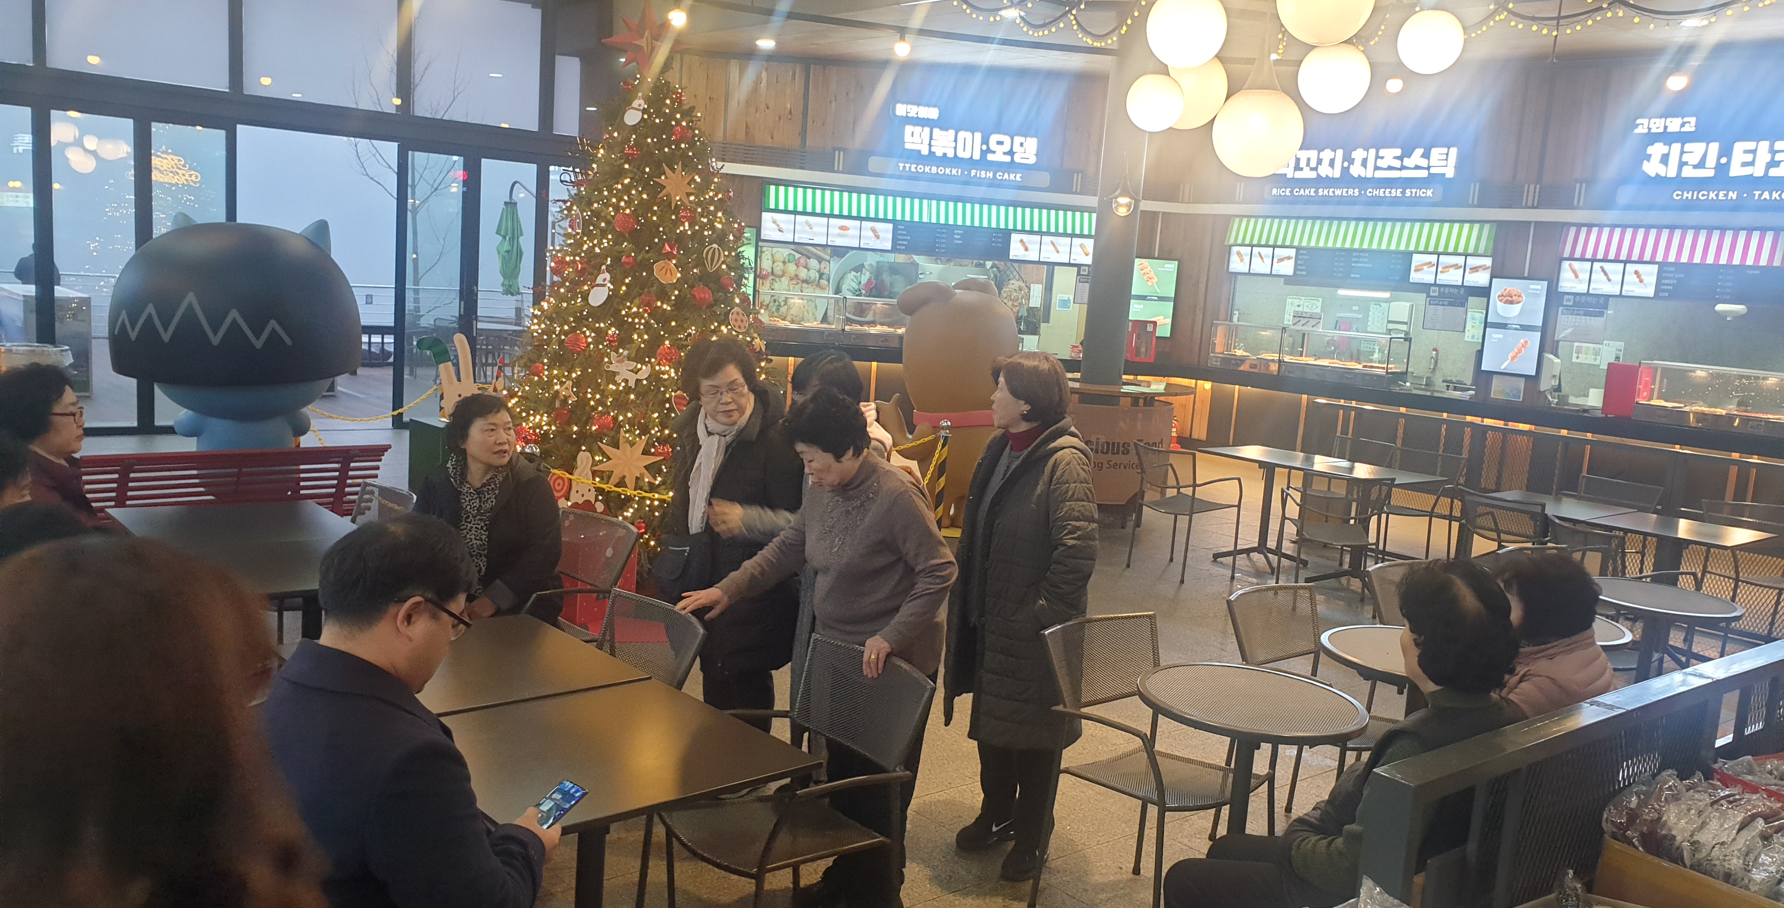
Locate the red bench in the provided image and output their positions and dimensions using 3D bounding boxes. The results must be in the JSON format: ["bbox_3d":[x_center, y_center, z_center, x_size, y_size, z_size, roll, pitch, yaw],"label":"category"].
[{"bbox_3d":[-3.303,0.327,6.643,1.382,0.790,0.680,-3,10,-42],"label":"red bench"}]

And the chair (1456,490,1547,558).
[{"bbox_3d":[3.391,0.610,7.349,0.570,0.820,0.560,-2,10,-38],"label":"chair"}]

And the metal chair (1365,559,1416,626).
[{"bbox_3d":[2.091,0.864,5.034,0.550,0.835,0.560,-3,10,-40],"label":"metal chair"}]

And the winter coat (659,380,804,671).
[{"bbox_3d":[-0.493,0.234,4.178,0.500,0.890,0.350,5,8,3],"label":"winter coat"}]

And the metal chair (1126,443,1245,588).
[{"bbox_3d":[1.856,0.354,8.547,0.560,0.835,0.550,-3,10,-40],"label":"metal chair"}]

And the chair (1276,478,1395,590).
[{"bbox_3d":[2.592,0.487,7.835,0.560,0.820,0.570,5,8,6],"label":"chair"}]

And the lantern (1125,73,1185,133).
[{"bbox_3d":[1.326,-1.768,6.750,0.295,0.290,0.295,4,8,0],"label":"lantern"}]

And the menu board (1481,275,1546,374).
[{"bbox_3d":[6.065,-1.228,13.049,0.530,0.940,0.080,11,10,41],"label":"menu board"}]

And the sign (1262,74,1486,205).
[{"bbox_3d":[4.875,-3.184,13.819,2.250,1.200,0.130,11,10,41],"label":"sign"}]

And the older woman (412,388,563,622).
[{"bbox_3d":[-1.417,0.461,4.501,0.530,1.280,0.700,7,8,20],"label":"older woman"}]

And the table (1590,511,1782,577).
[{"bbox_3d":[4.108,0.746,7.058,0.710,0.730,0.710,-3,10,-41],"label":"table"}]

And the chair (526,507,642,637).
[{"bbox_3d":[-1.238,0.648,4.724,0.570,0.820,0.560,-3,10,-42],"label":"chair"}]

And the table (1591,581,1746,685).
[{"bbox_3d":[3.139,0.944,5.591,0.635,0.712,0.635,4,8,0],"label":"table"}]

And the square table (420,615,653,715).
[{"bbox_3d":[-1.141,0.898,3.509,0.705,0.730,0.690,-3,11,-42],"label":"square table"}]

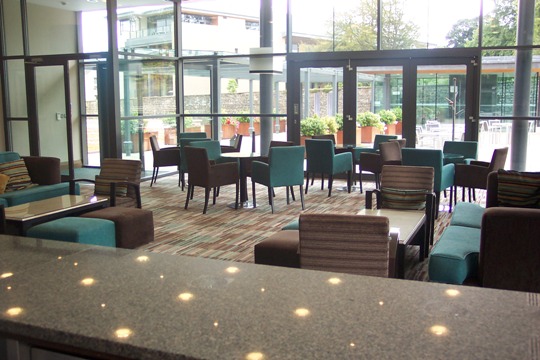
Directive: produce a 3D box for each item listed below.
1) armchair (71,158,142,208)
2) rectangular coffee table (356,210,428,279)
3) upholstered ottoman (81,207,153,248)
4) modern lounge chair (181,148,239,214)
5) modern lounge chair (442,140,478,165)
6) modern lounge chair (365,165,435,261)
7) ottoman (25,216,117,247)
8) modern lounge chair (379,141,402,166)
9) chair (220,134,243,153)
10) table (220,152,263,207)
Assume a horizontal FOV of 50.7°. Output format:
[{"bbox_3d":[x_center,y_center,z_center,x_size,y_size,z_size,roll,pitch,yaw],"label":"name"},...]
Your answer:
[{"bbox_3d":[-1.839,0.183,6.568,0.615,0.790,0.640,3,8,21],"label":"armchair"},{"bbox_3d":[0.903,0.582,4.726,0.600,0.450,1.200,3,8,22],"label":"rectangular coffee table"},{"bbox_3d":[-1.565,0.515,5.872,0.530,0.385,0.530,3,8,22],"label":"upholstered ottoman"},{"bbox_3d":[-0.810,-0.027,7.842,0.560,0.865,0.540,-6,10,-39],"label":"modern lounge chair"},{"bbox_3d":[2.709,-0.112,8.348,0.540,0.865,0.560,6,10,39],"label":"modern lounge chair"},{"bbox_3d":[1.359,0.291,5.832,0.620,0.810,0.690,3,8,20],"label":"modern lounge chair"},{"bbox_3d":[-1.847,0.579,5.258,0.600,0.345,0.600,3,8,22],"label":"ottoman"},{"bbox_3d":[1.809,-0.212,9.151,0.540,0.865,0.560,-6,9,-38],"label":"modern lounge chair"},{"bbox_3d":[-0.802,-0.399,10.688,0.560,0.865,0.540,-2,8,-14],"label":"chair"},{"bbox_3d":[-0.385,0.003,8.283,0.630,0.740,0.630,0,8,0],"label":"table"}]

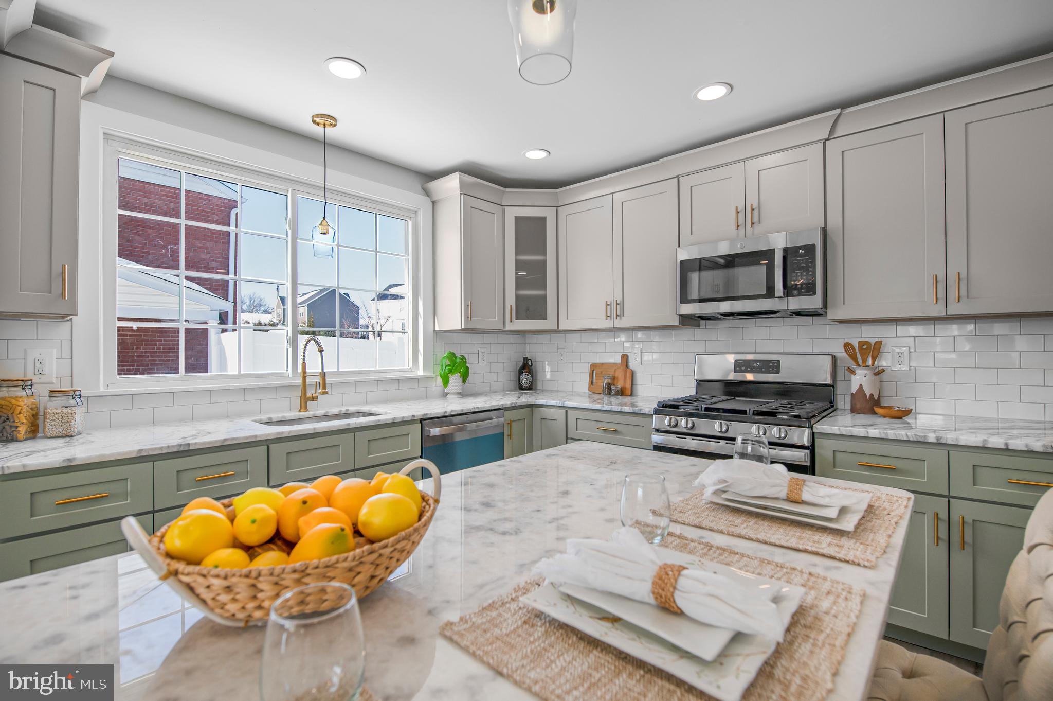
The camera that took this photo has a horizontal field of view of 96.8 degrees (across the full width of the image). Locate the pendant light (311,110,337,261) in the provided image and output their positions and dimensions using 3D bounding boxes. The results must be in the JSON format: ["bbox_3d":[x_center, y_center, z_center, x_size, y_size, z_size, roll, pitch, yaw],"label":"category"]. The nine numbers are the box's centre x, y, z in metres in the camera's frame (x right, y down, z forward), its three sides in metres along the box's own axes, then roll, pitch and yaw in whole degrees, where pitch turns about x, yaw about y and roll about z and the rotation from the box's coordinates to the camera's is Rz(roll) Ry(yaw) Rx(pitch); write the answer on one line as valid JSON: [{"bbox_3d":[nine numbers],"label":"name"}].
[{"bbox_3d":[-1.039,-0.839,2.410,0.122,0.715,0.122,0,0,43],"label":"pendant light"}]

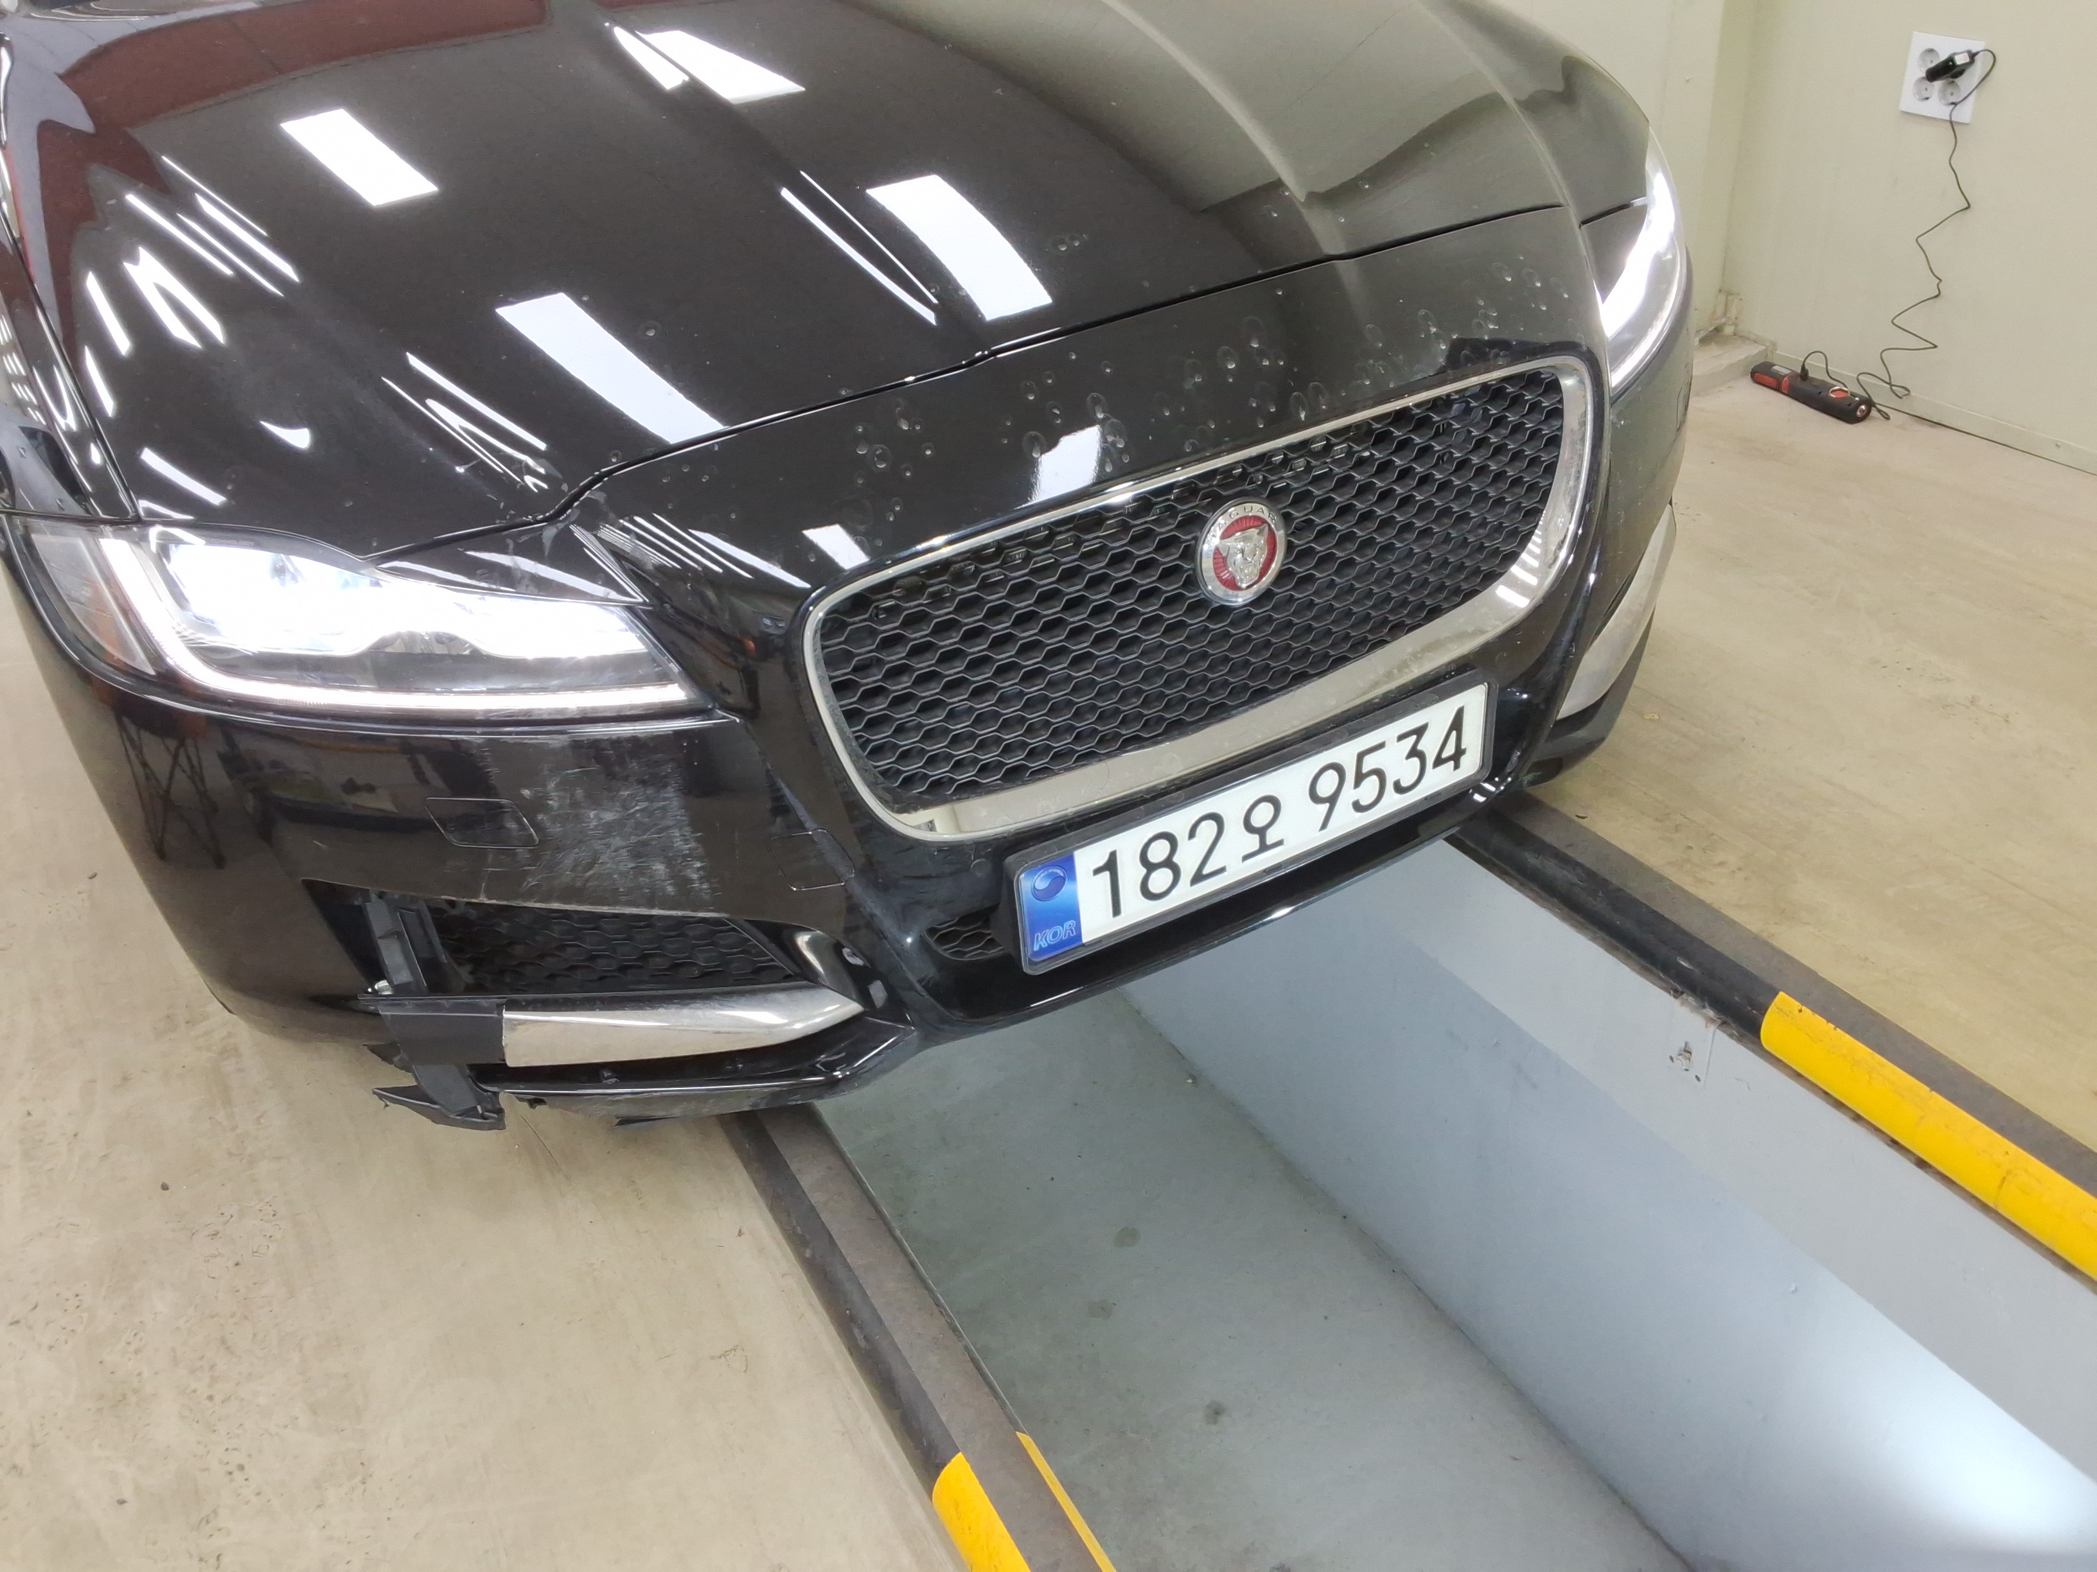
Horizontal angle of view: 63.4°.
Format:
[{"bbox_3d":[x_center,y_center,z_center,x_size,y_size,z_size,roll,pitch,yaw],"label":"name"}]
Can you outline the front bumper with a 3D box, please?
[{"bbox_3d":[0.064,-0.174,1.755,1.850,0.630,0.610,-21,35,-20],"label":"front bumper"}]

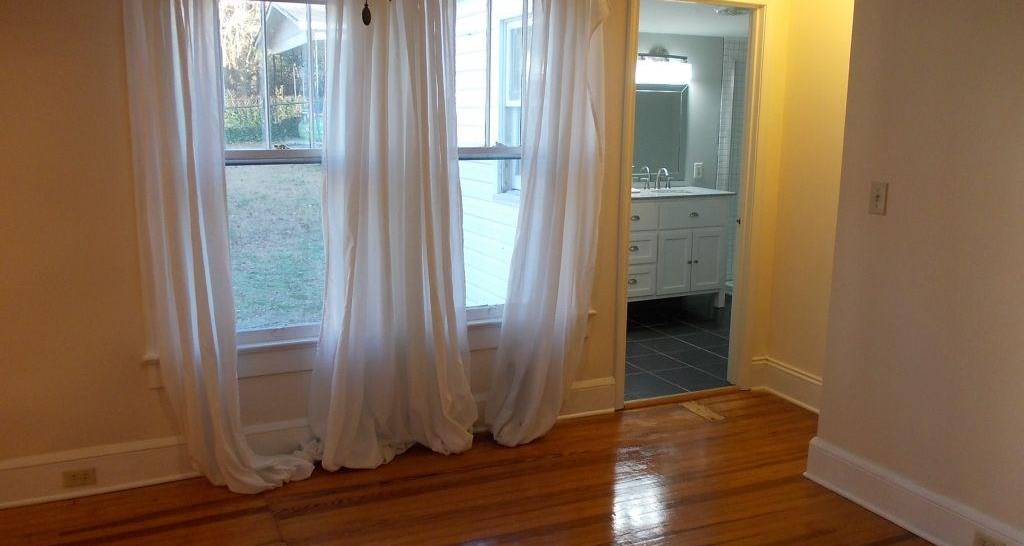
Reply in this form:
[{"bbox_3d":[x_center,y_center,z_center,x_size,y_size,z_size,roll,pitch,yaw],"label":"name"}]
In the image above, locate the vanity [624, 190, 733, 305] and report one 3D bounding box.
[{"bbox_3d":[0.958,-0.173,6.493,1.500,0.914,0.560,-4,12,-25],"label":"vanity"}]

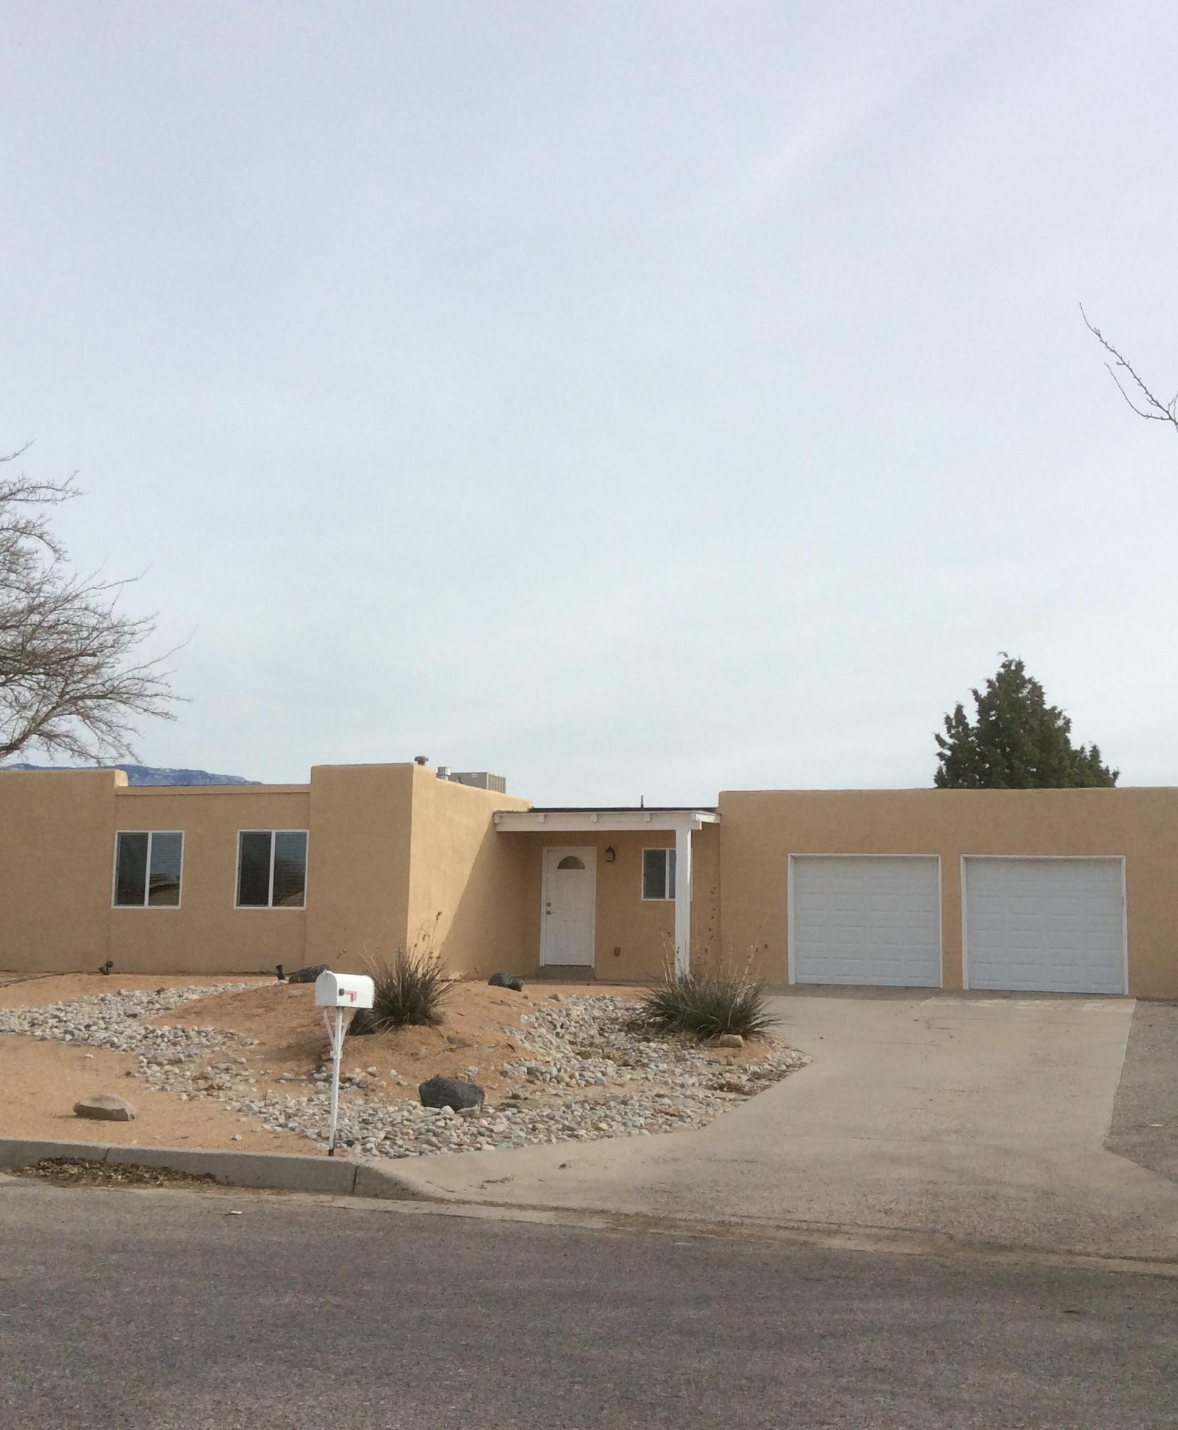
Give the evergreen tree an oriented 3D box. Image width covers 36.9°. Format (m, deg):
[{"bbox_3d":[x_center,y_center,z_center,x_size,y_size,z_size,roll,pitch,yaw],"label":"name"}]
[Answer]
[{"bbox_3d":[10.639,2.381,43.053,5.000,7.730,5.000,1,-7,0],"label":"evergreen tree"}]

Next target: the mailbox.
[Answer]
[{"bbox_3d":[-1.690,1.913,12.250,0.175,0.228,0.490,-3,-10,22],"label":"mailbox"}]

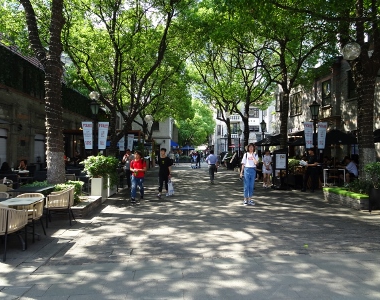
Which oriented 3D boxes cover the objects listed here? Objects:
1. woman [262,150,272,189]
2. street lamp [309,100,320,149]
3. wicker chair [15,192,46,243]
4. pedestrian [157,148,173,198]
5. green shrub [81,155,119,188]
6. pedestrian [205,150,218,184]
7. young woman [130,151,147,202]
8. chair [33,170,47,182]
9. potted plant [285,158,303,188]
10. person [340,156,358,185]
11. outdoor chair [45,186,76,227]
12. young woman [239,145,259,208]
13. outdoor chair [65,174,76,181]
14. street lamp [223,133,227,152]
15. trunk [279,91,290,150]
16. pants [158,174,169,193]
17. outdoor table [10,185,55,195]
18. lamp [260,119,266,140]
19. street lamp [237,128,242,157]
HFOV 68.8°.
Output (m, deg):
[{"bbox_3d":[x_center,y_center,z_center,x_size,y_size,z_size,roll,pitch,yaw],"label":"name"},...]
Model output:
[{"bbox_3d":[3.370,0.873,12.100,0.460,1.650,0.320,0,-1,11],"label":"woman"},{"bbox_3d":[5.400,-0.230,12.000,0.470,3.800,0.470,0,-1,0],"label":"street lamp"},{"bbox_3d":[-2.870,1.178,4.900,0.570,0.780,0.570,0,-1,-3],"label":"wicker chair"},{"bbox_3d":[-0.900,0.797,9.550,0.550,1.720,0.420,0,-1,-1],"label":"pedestrian"},{"bbox_3d":[-3.000,0.730,9.500,0.850,1.150,2.000,0,-1,-5],"label":"green shrub"},{"bbox_3d":[1.085,0.870,14.000,0.600,1.710,0.400,0,-1,0],"label":"pedestrian"},{"bbox_3d":[-1.660,0.812,8.750,0.560,1.660,0.440,0,-1,-6],"label":"young woman"},{"bbox_3d":[-5.950,1.250,11.000,0.580,0.800,0.600,0,-1,-9],"label":"chair"},{"bbox_3d":[4.700,1.047,12.600,0.700,1.320,0.800,0,-1,-5],"label":"potted plant"},{"bbox_3d":[7.200,0.950,12.500,0.850,1.240,0.520,0,-1,9],"label":"person"},{"bbox_3d":[-2.750,1.192,5.950,0.570,0.790,0.580,0,-1,-17],"label":"outdoor chair"},{"bbox_3d":[1.670,0.721,7.850,0.540,1.750,0.340,0,-1,5],"label":"young woman"},{"bbox_3d":[-4.280,1.248,9.900,0.560,0.820,0.560,0,-1,-5],"label":"outdoor chair"},{"bbox_3d":[4.220,0.124,33.000,0.420,3.900,0.420,0,-1,0],"label":"street lamp"},{"bbox_3d":[5.220,-0.770,15.300,0.550,5.000,0.550,0,-1,0],"label":"trunk"},{"bbox_3d":[-0.925,1.130,9.650,0.370,0.720,0.320,0,-1,6],"label":"pants"},{"bbox_3d":[-3.420,1.210,6.000,0.700,0.730,0.820,0,-1,-11],"label":"outdoor table"},{"bbox_3d":[5.050,-0.110,19.050,0.450,3.800,0.450,0,-1,0],"label":"lamp"},{"bbox_3d":[4.550,-0.010,25.200,0.440,3.800,0.440,0,-1,0],"label":"street lamp"}]

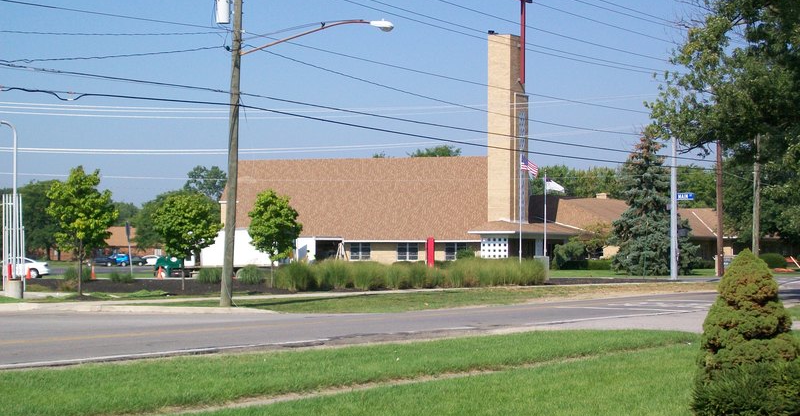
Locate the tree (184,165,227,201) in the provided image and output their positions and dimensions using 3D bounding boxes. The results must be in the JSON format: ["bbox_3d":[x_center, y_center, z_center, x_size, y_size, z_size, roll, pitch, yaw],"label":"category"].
[{"bbox_3d":[-24.521,0.824,205.000,7.500,12.500,7.500,0,-2,0],"label":"tree"}]

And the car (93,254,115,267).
[{"bbox_3d":[-33.103,5.795,180.000,4.400,1.450,1.750,-1,-2,35],"label":"car"}]

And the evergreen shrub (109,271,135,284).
[{"bbox_3d":[-14.633,3.625,85.000,1.350,0.682,1.100,0,-2,0],"label":"evergreen shrub"}]

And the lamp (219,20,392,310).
[{"bbox_3d":[-2.892,-1.233,47.320,5.700,8.300,0.500,-1,-2,29],"label":"lamp"}]

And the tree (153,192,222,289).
[{"bbox_3d":[-9.195,1.450,70.000,3.000,4.200,2.900,0,-2,0],"label":"tree"}]

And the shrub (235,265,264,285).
[{"bbox_3d":[-7.763,3.441,84.000,1.400,0.995,1.350,0,-2,0],"label":"shrub"}]

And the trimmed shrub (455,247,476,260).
[{"bbox_3d":[5.871,4.515,145.000,1.950,2.128,1.800,0,-2,0],"label":"trimmed shrub"}]

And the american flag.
[{"bbox_3d":[8.104,-2.529,101.000,1.200,1.300,0.350,0,-2,6],"label":"american flag"}]

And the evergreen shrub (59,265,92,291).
[{"bbox_3d":[-16.047,3.437,80.000,1.650,1.250,1.500,0,-2,0],"label":"evergreen shrub"}]

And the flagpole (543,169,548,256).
[{"bbox_3d":[9.097,0.937,101.000,0.140,6.600,0.140,0,-2,0],"label":"flagpole"}]

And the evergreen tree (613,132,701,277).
[{"bbox_3d":[18.558,-0.467,117.500,6.200,10.614,6.000,0,-2,0],"label":"evergreen tree"}]

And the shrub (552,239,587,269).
[{"bbox_3d":[14.040,3.852,134.000,2.750,2.600,2.600,0,-2,0],"label":"shrub"}]

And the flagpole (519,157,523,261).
[{"bbox_3d":[7.915,0.578,106.000,0.130,7.905,0.130,0,-2,0],"label":"flagpole"}]

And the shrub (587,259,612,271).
[{"bbox_3d":[18.129,5.111,147.000,2.600,1.044,1.200,0,-2,0],"label":"shrub"}]

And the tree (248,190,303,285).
[{"bbox_3d":[-6.080,1.475,79.000,2.700,4.659,2.650,0,-2,0],"label":"tree"}]

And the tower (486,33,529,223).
[{"bbox_3d":[9.081,-5.696,137.177,1.960,17.900,3.900,-1,-2,23],"label":"tower"}]

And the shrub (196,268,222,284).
[{"bbox_3d":[-9.892,3.505,84.000,1.350,0.900,1.300,0,-2,0],"label":"shrub"}]

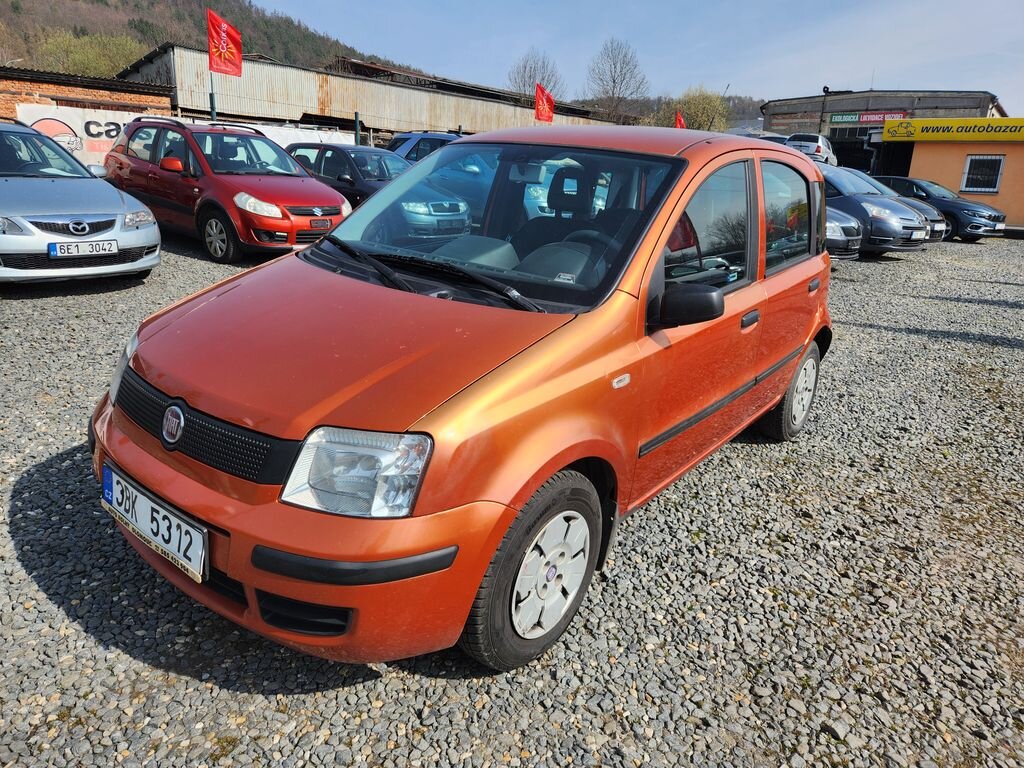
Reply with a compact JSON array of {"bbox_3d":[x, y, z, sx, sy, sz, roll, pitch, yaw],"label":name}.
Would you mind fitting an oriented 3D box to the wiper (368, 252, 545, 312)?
[{"bbox_3d":[-0.176,-0.338,2.160,0.680,0.095,0.110,14,21,33],"label":"wiper"}]

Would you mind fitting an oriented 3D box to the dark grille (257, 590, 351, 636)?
[{"bbox_3d":[-0.488,0.539,1.600,0.250,0.090,0.060,8,18,17],"label":"dark grille"}]

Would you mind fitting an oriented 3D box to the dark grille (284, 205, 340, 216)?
[{"bbox_3d":[-2.288,-2.016,7.917,0.120,0.100,0.775,17,23,37],"label":"dark grille"}]

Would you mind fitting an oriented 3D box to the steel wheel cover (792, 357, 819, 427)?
[{"bbox_3d":[1.531,0.045,3.574,0.050,0.357,0.357,16,21,36],"label":"steel wheel cover"}]

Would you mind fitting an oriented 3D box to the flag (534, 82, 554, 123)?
[{"bbox_3d":[1.023,-8.730,21.100,0.580,1.150,0.150,2,16,3],"label":"flag"}]

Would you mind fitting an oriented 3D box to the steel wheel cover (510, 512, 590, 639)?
[{"bbox_3d":[0.107,0.509,1.830,0.050,0.357,0.357,16,21,36],"label":"steel wheel cover"}]

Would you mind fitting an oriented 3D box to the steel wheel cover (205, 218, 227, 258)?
[{"bbox_3d":[-3.408,-1.679,7.862,0.427,0.427,0.050,16,22,33],"label":"steel wheel cover"}]

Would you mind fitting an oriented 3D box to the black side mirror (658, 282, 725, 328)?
[{"bbox_3d":[0.513,-0.223,1.942,0.200,0.138,0.115,16,21,36],"label":"black side mirror"}]

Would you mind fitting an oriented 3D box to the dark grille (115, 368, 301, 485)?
[{"bbox_3d":[-0.813,0.093,1.708,0.850,0.150,0.110,16,21,36],"label":"dark grille"}]

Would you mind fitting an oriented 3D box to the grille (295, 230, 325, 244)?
[{"bbox_3d":[-2.276,-1.722,7.985,0.070,0.155,0.570,17,23,37],"label":"grille"}]

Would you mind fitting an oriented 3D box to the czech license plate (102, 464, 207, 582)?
[{"bbox_3d":[-0.896,0.335,1.688,0.530,0.132,0.025,16,13,36],"label":"czech license plate"}]

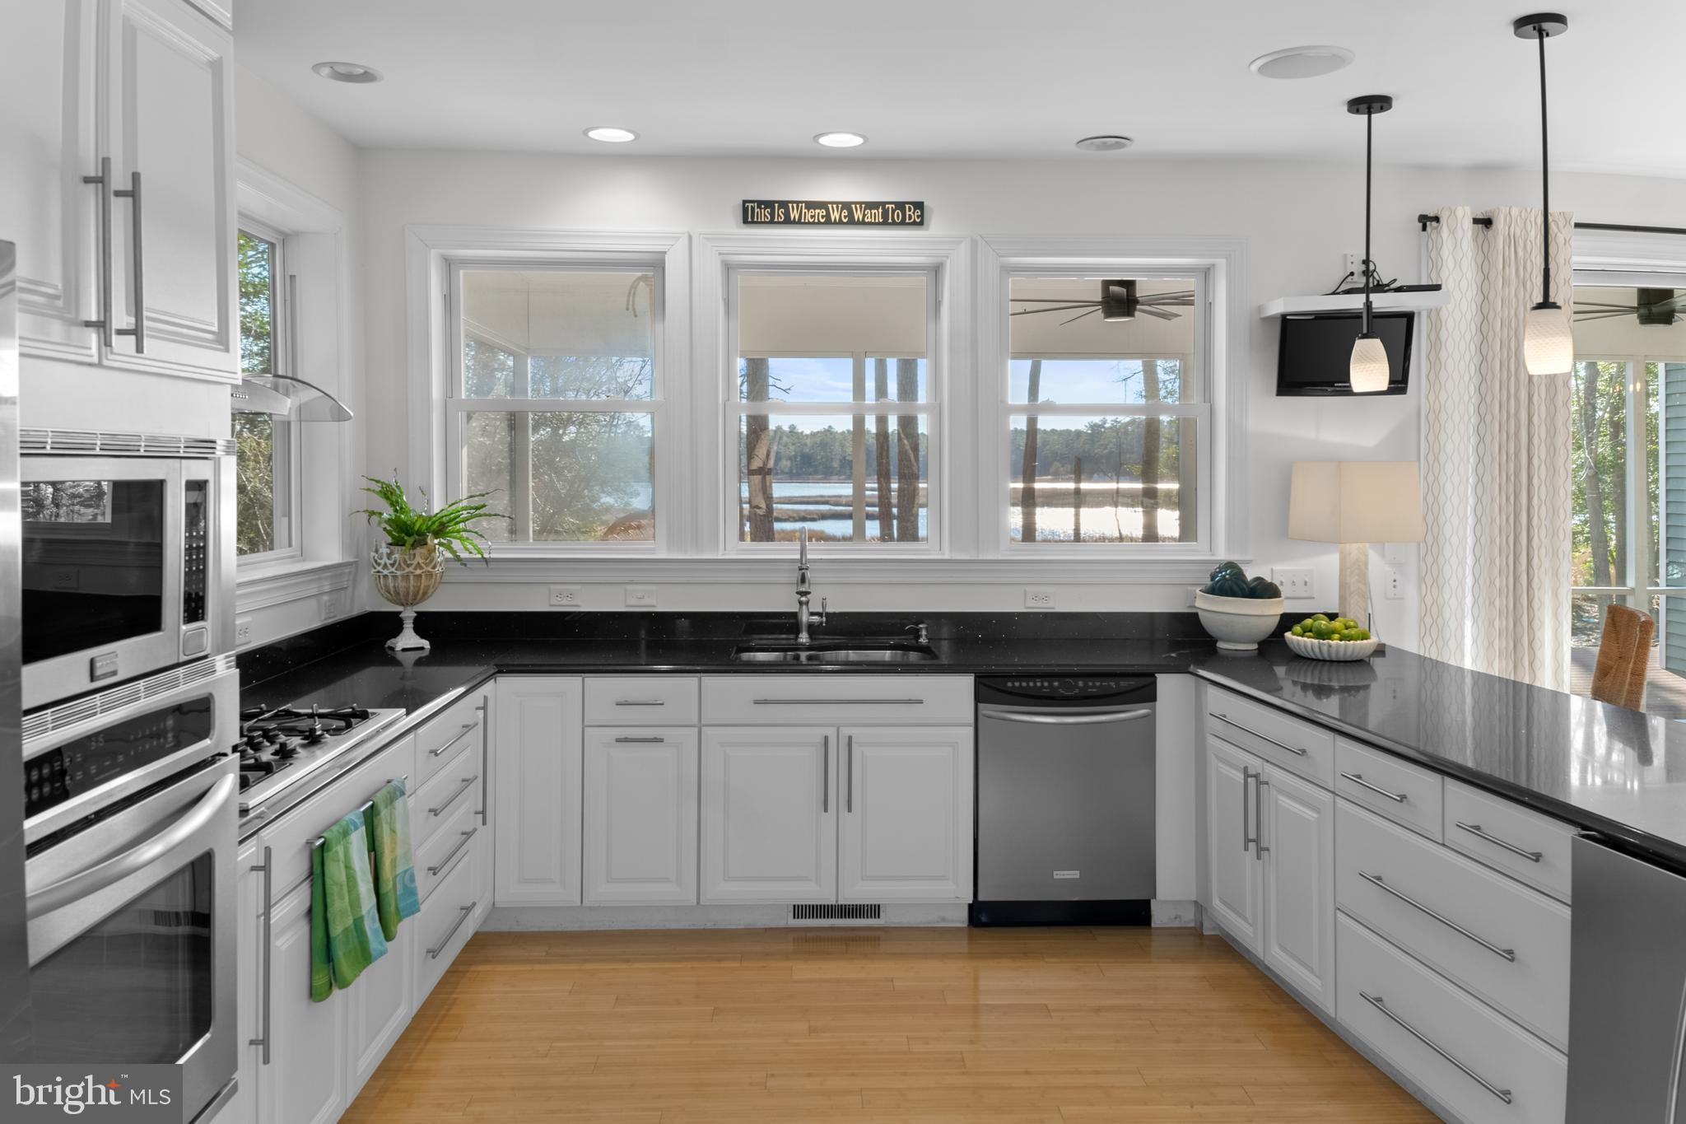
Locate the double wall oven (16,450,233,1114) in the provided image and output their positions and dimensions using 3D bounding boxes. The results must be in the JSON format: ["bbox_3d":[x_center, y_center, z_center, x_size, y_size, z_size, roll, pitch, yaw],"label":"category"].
[{"bbox_3d":[-1.320,0.375,1.660,0.620,1.110,0.760,0,3,-2],"label":"double wall oven"}]

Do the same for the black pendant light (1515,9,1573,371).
[{"bbox_3d":[1.857,-0.968,3.100,0.142,0.940,0.142,0,2,0],"label":"black pendant light"}]

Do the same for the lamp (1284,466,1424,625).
[{"bbox_3d":[1.856,-0.024,4.240,0.345,0.670,0.345,0,2,-7],"label":"lamp"}]

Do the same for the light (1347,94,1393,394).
[{"bbox_3d":[1.700,-1.018,3.770,0.145,0.945,0.145,0,1,-10],"label":"light"}]

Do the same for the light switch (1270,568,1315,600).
[{"bbox_3d":[1.732,0.081,4.495,0.164,0.118,0.014,0,3,-2],"label":"light switch"}]

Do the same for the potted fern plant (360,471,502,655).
[{"bbox_3d":[-1.475,0.000,4.190,0.520,0.630,0.450,0,3,-2],"label":"potted fern plant"}]

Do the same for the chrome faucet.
[{"bbox_3d":[-0.113,0.084,4.260,0.117,0.430,0.260,0,2,-3],"label":"chrome faucet"}]

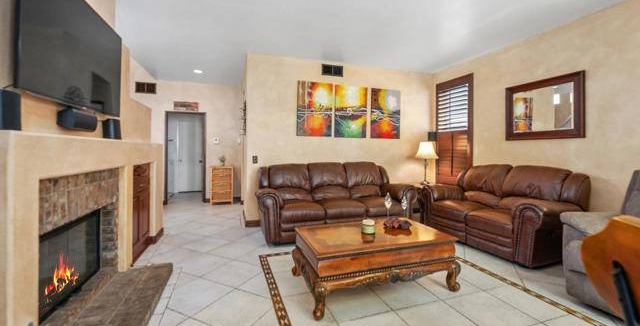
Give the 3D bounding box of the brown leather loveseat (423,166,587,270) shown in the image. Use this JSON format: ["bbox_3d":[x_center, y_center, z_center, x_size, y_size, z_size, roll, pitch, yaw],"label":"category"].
[{"bbox_3d":[2.332,0.573,3.401,0.883,1.027,1.632,1,2,-19],"label":"brown leather loveseat"}]

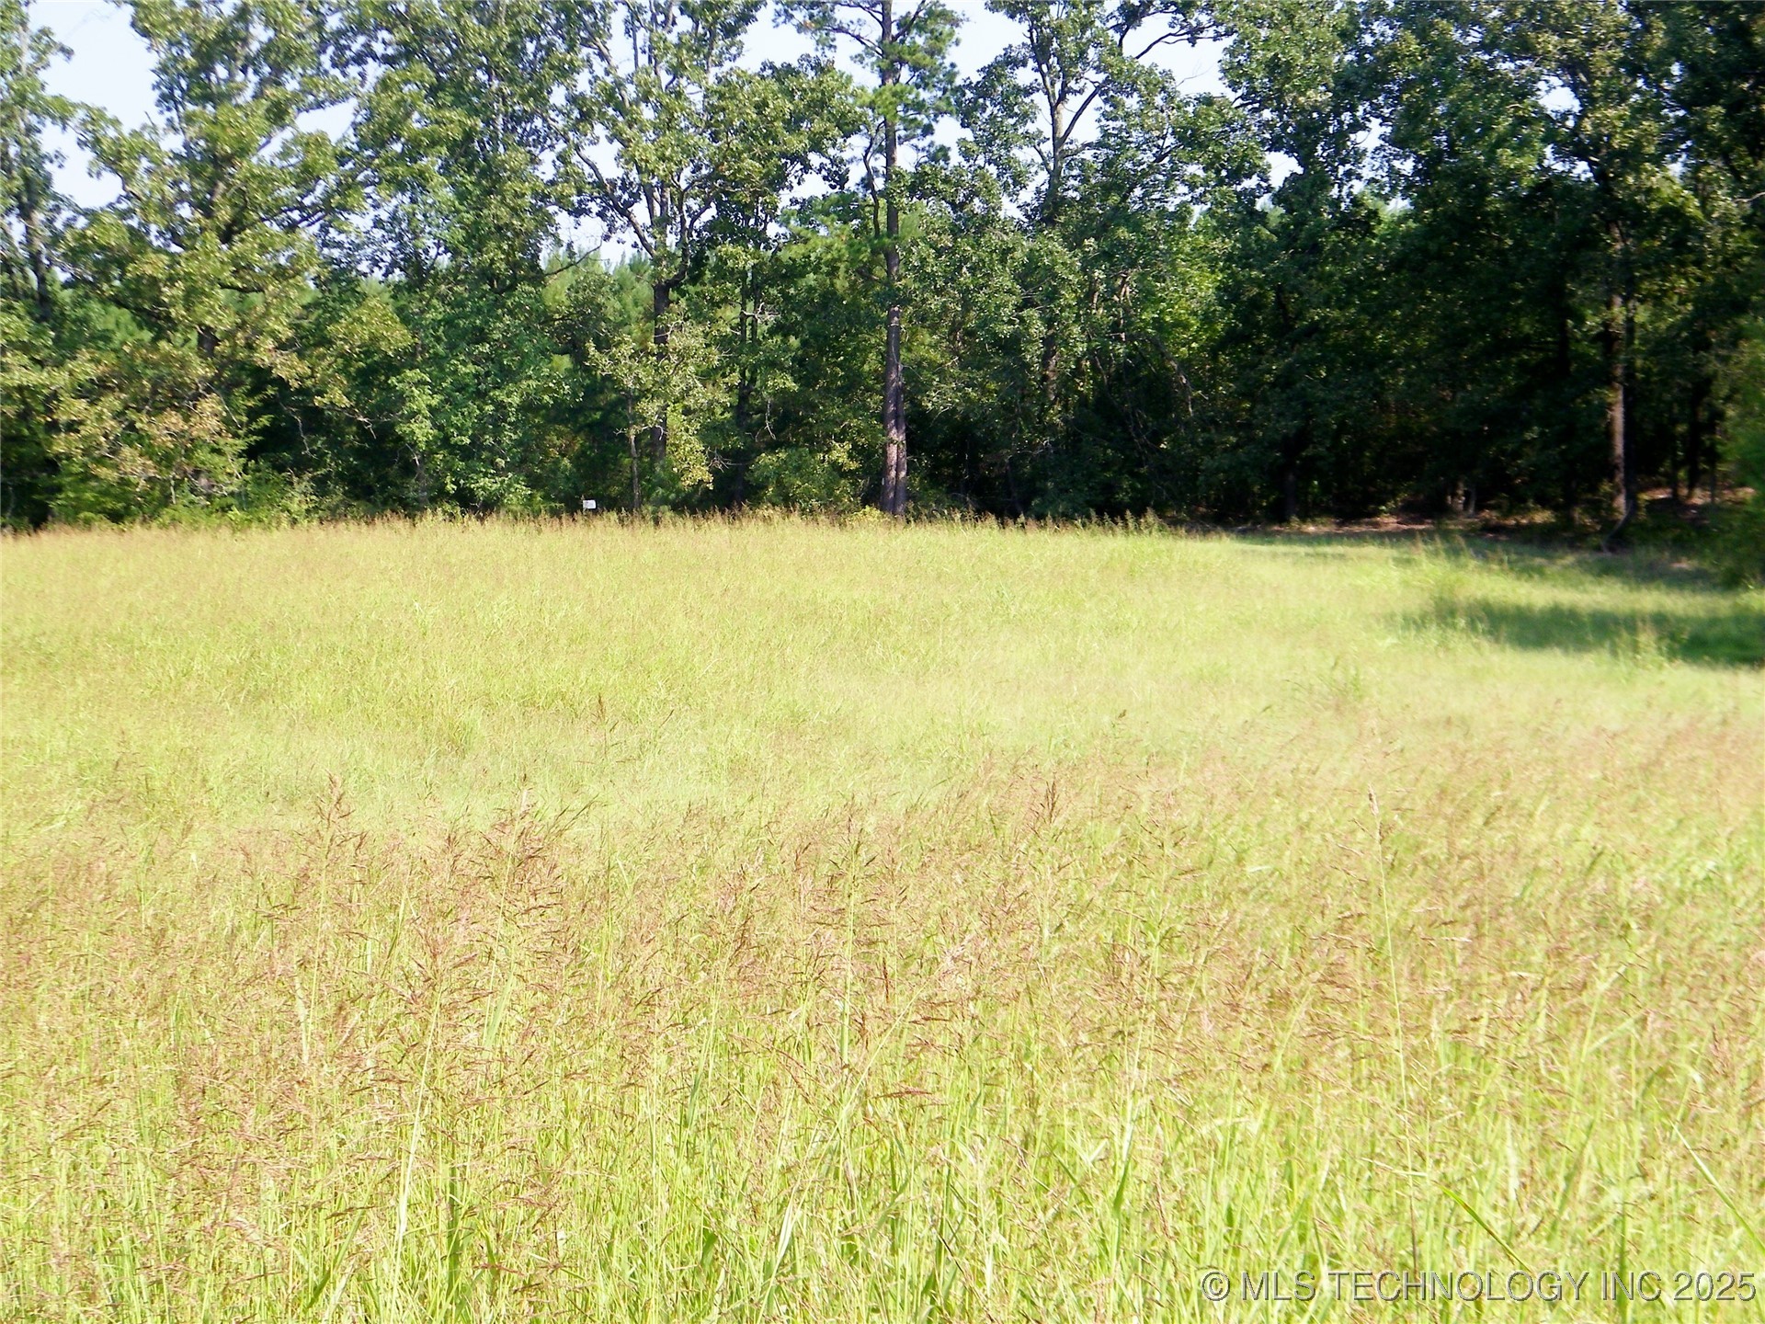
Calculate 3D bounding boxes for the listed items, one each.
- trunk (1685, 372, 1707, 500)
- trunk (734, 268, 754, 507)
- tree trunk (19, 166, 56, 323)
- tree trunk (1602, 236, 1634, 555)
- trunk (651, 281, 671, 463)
[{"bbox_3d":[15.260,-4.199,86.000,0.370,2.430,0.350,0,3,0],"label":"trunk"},{"bbox_3d":[-2.597,-5.104,86.000,0.340,4.550,0.340,0,3,0],"label":"trunk"},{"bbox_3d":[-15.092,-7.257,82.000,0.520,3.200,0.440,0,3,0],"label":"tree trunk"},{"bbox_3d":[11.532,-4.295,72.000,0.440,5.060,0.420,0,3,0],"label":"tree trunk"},{"bbox_3d":[-4.051,-5.174,84.000,0.350,3.560,0.350,0,3,0],"label":"trunk"}]

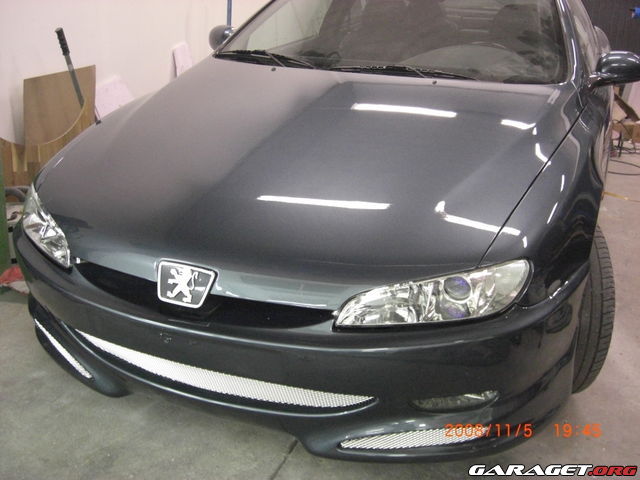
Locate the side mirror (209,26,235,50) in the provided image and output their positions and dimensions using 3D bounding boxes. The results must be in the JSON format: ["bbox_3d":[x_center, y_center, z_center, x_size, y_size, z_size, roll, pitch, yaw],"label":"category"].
[{"bbox_3d":[-0.435,-0.934,3.287,0.185,0.130,0.110,10,25,21],"label":"side mirror"}]

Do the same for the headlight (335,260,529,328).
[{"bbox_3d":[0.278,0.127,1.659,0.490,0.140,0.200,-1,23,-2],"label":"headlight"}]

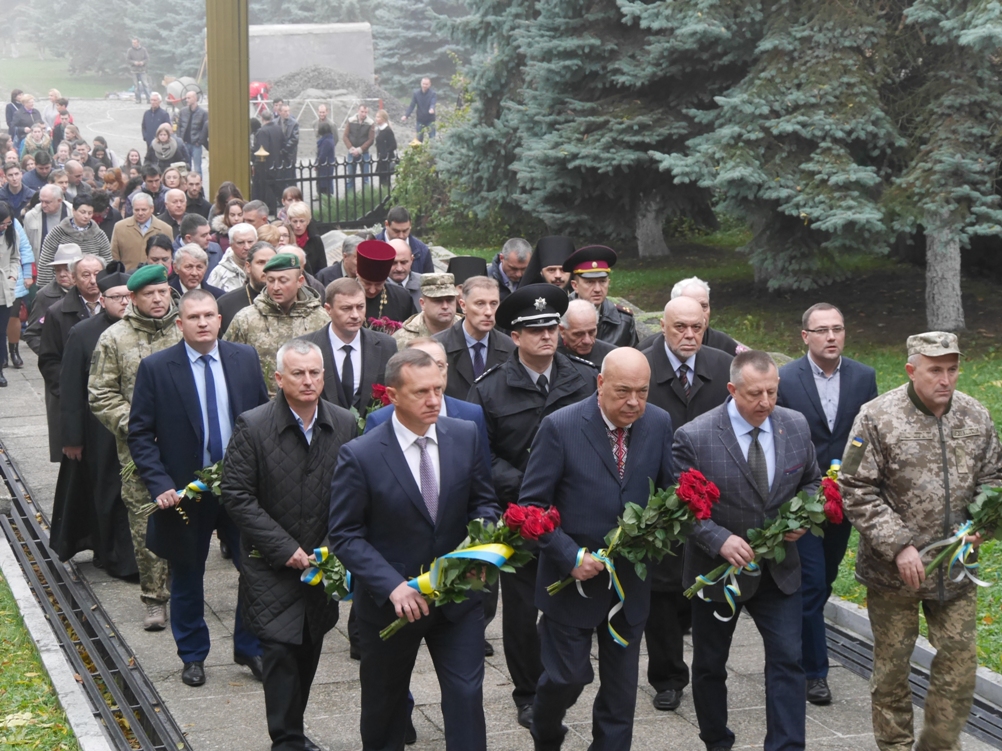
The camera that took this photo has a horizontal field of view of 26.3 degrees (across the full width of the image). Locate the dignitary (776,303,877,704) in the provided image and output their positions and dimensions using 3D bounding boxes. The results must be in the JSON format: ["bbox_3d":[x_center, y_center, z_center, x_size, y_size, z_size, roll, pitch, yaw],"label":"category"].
[{"bbox_3d":[1.459,0.538,9.600,0.500,1.760,0.430,-2,8,-14],"label":"dignitary"}]

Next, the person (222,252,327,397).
[{"bbox_3d":[-1.185,0.252,11.356,0.580,1.800,0.420,-2,8,-17],"label":"person"}]

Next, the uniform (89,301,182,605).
[{"bbox_3d":[-1.715,0.364,10.527,0.580,1.503,0.420,-3,9,-18],"label":"uniform"}]

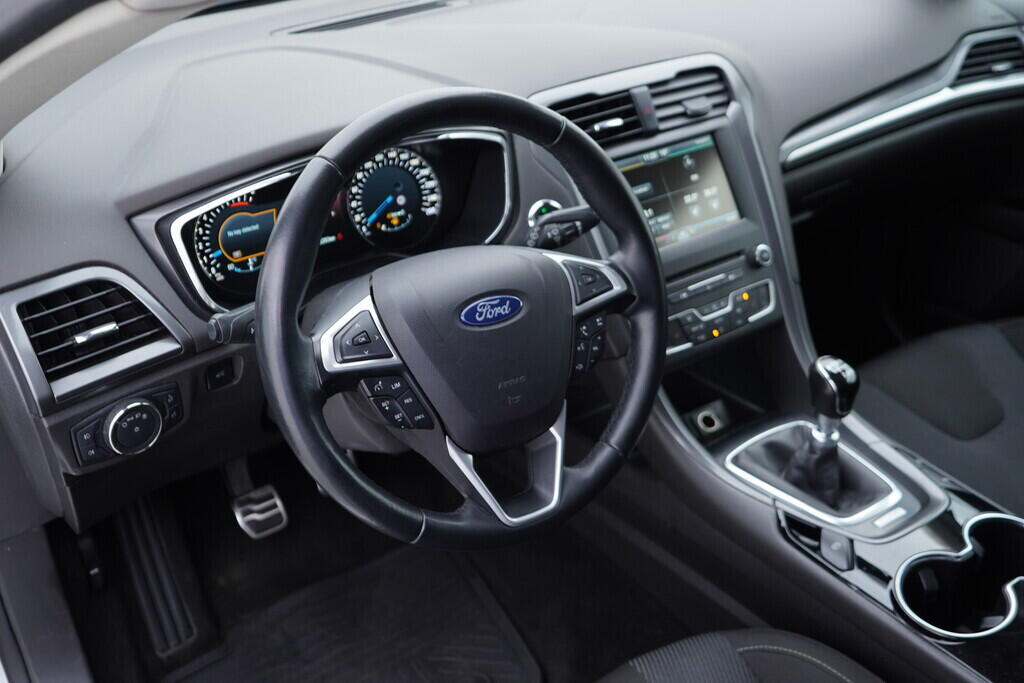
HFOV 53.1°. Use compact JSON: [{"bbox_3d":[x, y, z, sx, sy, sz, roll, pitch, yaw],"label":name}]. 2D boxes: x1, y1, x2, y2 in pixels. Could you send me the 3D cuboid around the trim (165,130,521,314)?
[{"bbox_3d":[-0.165,-0.129,1.035,0.370,0.145,0.075,-18,16,-28],"label":"trim"}]

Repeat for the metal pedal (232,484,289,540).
[{"bbox_3d":[-0.332,0.224,1.350,0.060,0.057,0.022,-18,-8,-28],"label":"metal pedal"}]

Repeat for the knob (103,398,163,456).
[{"bbox_3d":[-0.326,0.074,0.880,0.051,0.051,0.026,-22,30,-34],"label":"knob"}]

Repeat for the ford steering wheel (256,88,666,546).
[{"bbox_3d":[-0.037,-0.019,0.871,0.378,0.375,0.100,-18,10,-28],"label":"ford steering wheel"}]

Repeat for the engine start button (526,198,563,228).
[{"bbox_3d":[0.038,-0.134,1.110,0.042,0.042,0.012,-12,14,-21],"label":"engine start button"}]

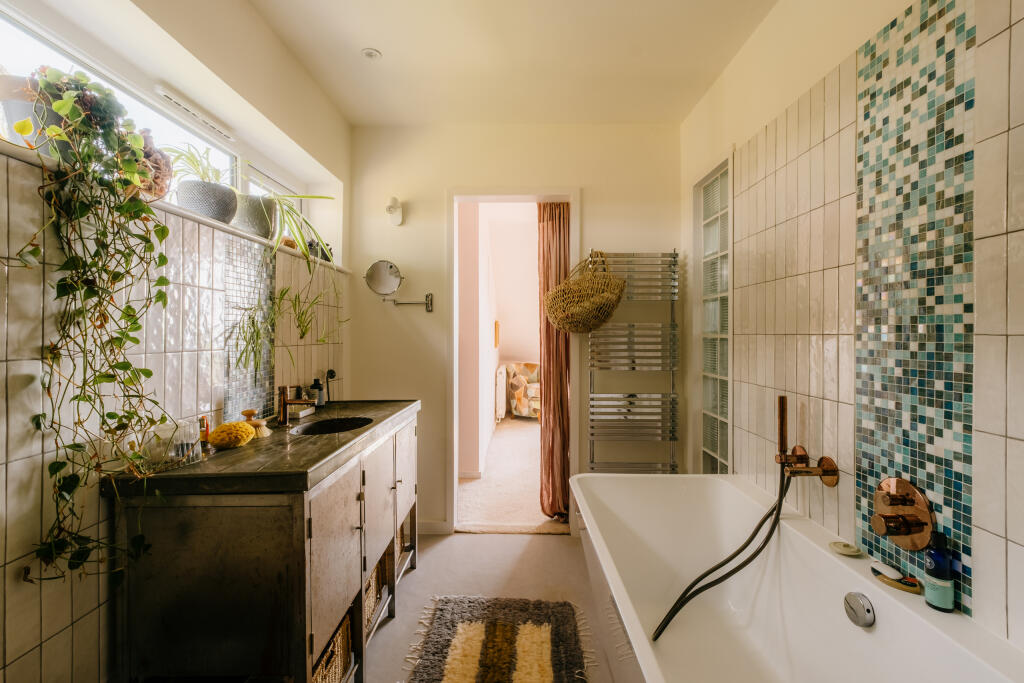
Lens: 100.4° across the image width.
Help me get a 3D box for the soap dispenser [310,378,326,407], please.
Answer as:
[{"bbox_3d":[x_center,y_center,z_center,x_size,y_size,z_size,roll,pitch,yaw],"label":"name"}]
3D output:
[{"bbox_3d":[-0.899,0.239,1.989,0.050,0.133,0.056,0,0,6],"label":"soap dispenser"}]

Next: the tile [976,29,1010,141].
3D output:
[{"bbox_3d":[0.994,-0.524,0.880,0.010,0.203,0.062,0,1,1],"label":"tile"}]

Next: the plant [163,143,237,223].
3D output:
[{"bbox_3d":[-1.108,-0.554,1.533,0.200,0.290,0.200,0,1,0],"label":"plant"}]

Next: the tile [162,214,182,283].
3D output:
[{"bbox_3d":[-0.997,-0.272,1.251,0.009,0.202,0.060,0,0,1],"label":"tile"}]

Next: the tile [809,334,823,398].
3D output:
[{"bbox_3d":[0.981,0.080,1.370,0.010,0.200,0.060,0,0,0],"label":"tile"}]

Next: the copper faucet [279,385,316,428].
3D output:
[{"bbox_3d":[-0.846,0.247,1.695,0.150,0.155,0.048,0,1,1],"label":"copper faucet"}]

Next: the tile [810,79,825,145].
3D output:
[{"bbox_3d":[1.017,-0.748,1.403,0.010,0.204,0.062,0,1,0],"label":"tile"}]

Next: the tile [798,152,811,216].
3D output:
[{"bbox_3d":[0.999,-0.534,1.451,0.010,0.202,0.062,0,1,0],"label":"tile"}]

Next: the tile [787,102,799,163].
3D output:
[{"bbox_3d":[0.994,-0.736,1.508,0.009,0.202,0.061,0,0,0],"label":"tile"}]

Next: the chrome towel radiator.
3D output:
[{"bbox_3d":[0.703,0.205,2.490,0.510,1.460,0.090,0,1,0],"label":"chrome towel radiator"}]

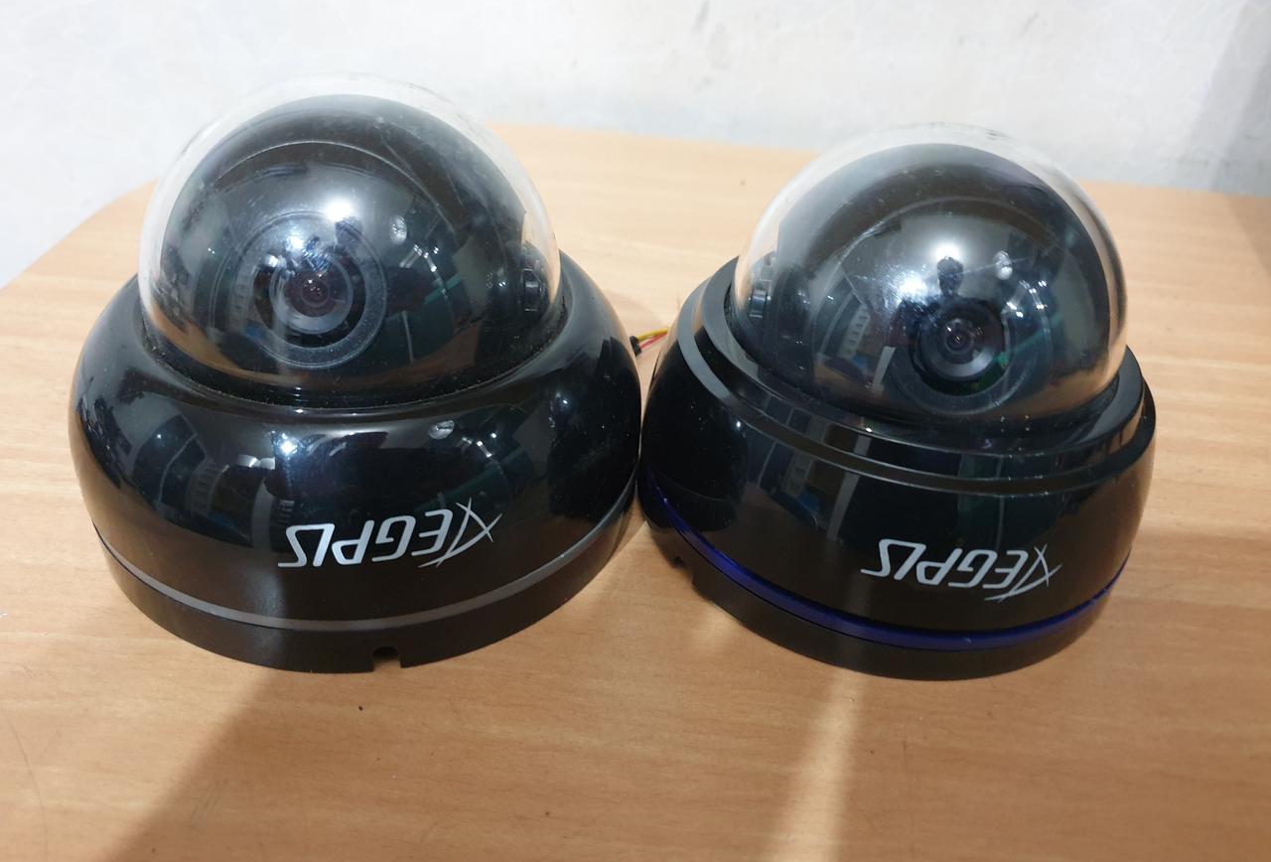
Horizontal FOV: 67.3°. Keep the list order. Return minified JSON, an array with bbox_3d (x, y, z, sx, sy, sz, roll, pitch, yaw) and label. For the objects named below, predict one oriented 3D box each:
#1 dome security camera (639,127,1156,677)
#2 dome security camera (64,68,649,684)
[{"bbox_3d":[0.058,-0.020,0.200,0.112,0.085,0.112,5,37,0],"label":"dome security camera"},{"bbox_3d":[-0.054,-0.026,0.193,0.117,0.087,0.117,0,38,-7],"label":"dome security camera"}]

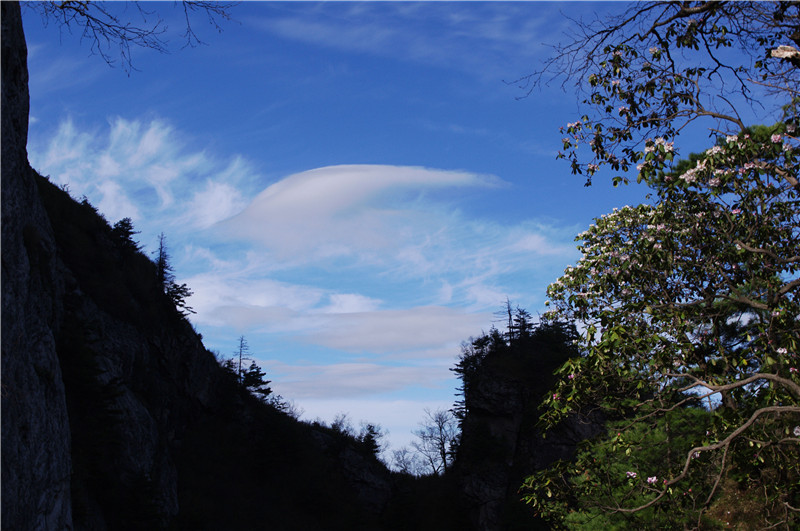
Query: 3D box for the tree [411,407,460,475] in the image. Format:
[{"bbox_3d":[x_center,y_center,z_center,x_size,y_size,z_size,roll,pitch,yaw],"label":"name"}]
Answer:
[{"bbox_3d":[3.918,19.424,120.000,5.100,7.200,4.900,0,-17,0],"label":"tree"}]

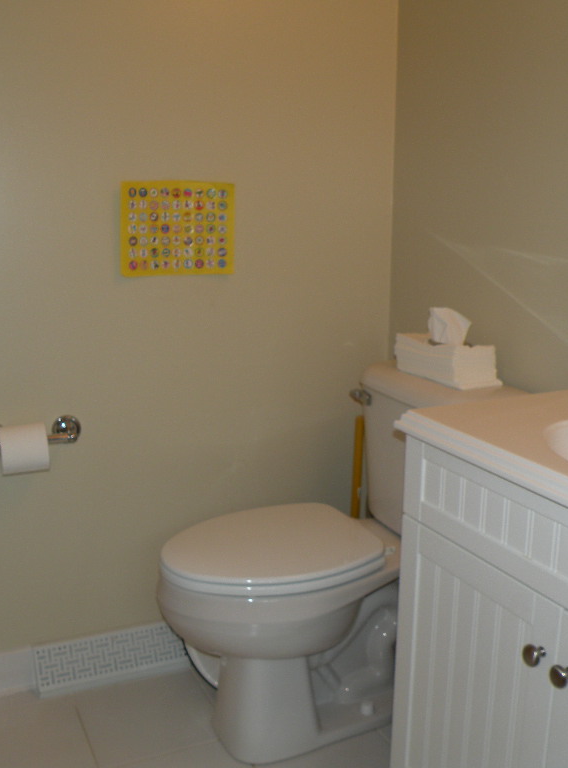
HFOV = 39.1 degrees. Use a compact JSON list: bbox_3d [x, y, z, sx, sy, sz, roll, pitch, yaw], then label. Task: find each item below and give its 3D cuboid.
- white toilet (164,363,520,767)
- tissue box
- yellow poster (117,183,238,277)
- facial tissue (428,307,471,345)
[{"bbox_3d":[0.077,0.395,1.818,0.755,0.790,0.495,-5,12,-23],"label":"white toilet"},{"bbox_3d":[0.372,-0.058,1.841,0.110,0.092,0.248,-5,12,-23],"label":"tissue box"},{"bbox_3d":[-0.250,-0.372,1.929,0.280,0.218,0.008,-5,12,-23],"label":"yellow poster"},{"bbox_3d":[0.371,-0.137,1.820,0.055,0.083,0.100,-5,12,-23],"label":"facial tissue"}]

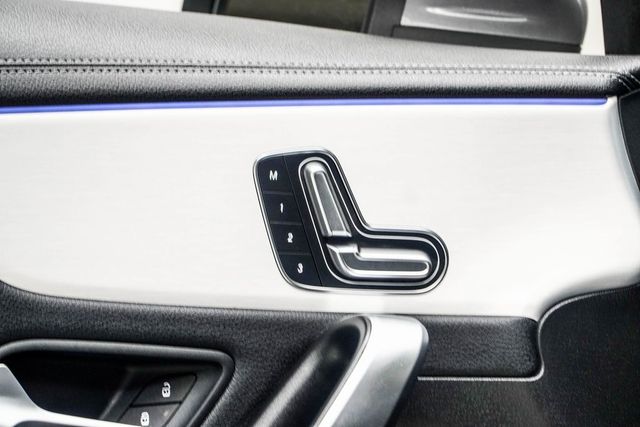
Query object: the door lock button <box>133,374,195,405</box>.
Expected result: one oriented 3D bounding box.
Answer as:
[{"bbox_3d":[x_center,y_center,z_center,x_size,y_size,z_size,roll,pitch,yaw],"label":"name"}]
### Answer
[{"bbox_3d":[-0.083,0.093,1.480,0.034,0.015,0.006,1,-6,25],"label":"door lock button"}]

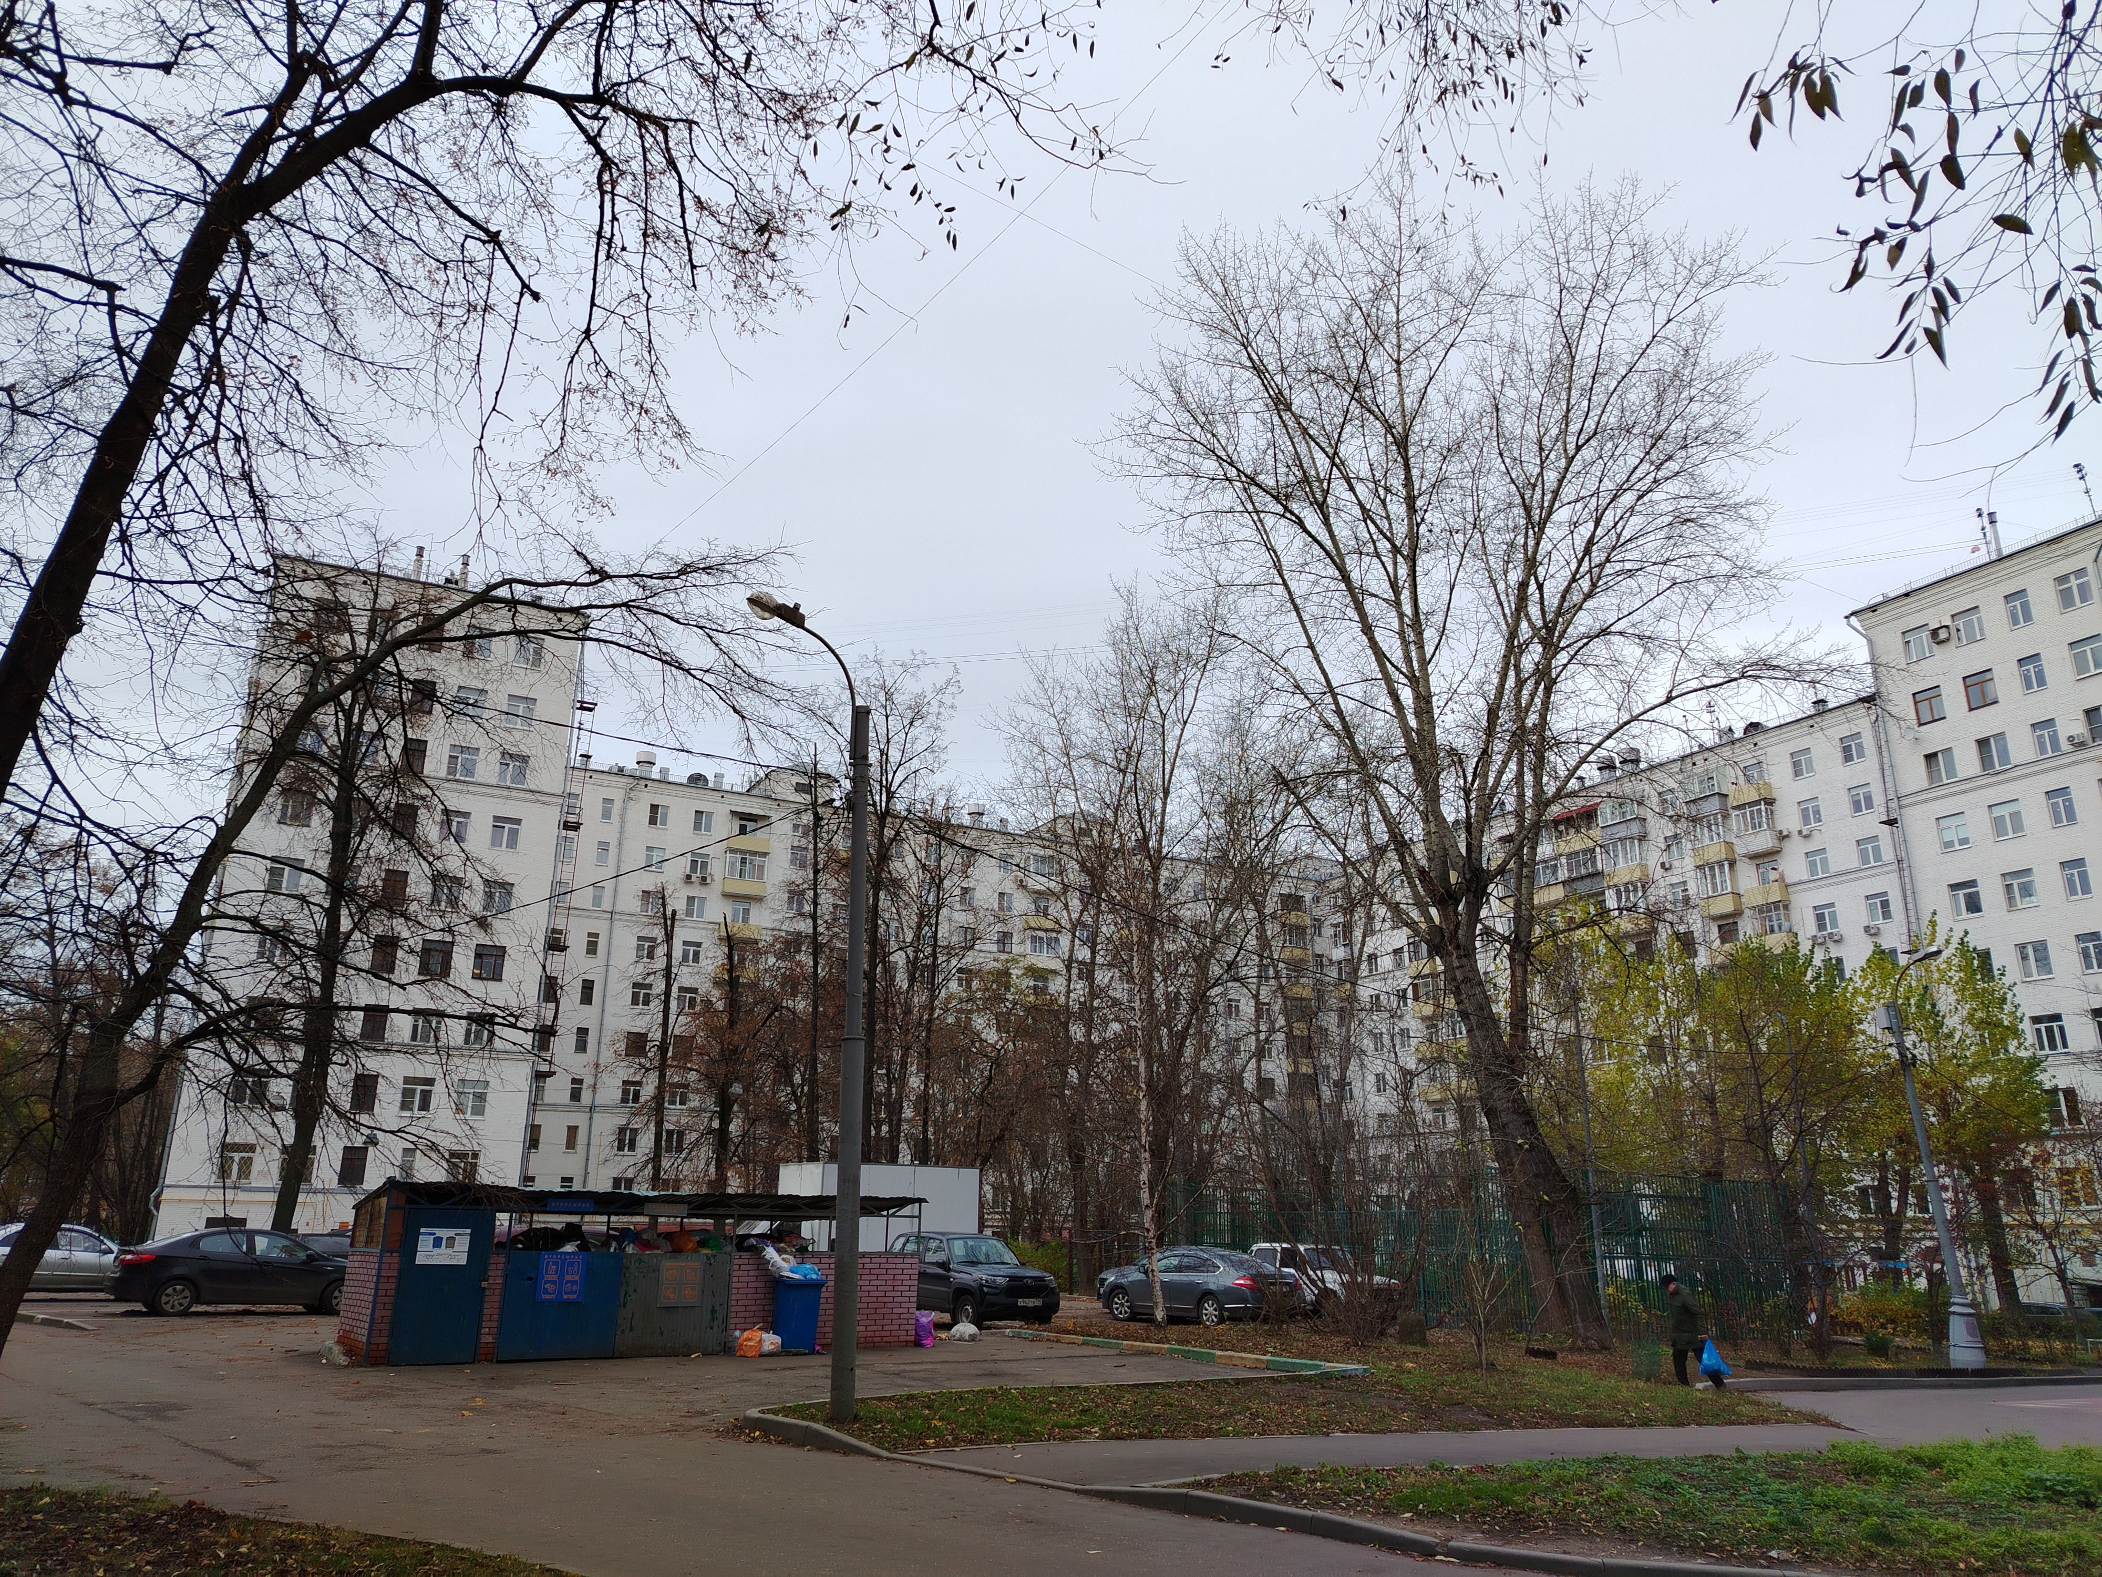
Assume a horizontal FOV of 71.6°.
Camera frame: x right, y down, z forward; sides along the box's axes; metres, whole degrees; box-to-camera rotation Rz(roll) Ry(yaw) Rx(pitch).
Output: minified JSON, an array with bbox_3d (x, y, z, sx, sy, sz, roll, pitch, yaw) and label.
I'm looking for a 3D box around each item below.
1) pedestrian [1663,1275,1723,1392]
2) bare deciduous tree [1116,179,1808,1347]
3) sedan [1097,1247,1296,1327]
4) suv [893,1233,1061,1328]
[{"bbox_3d":[9.319,7.877,21.134,0.750,1.580,0.550,-5,-18,17],"label":"pedestrian"},{"bbox_3d":[8.721,-1.727,31.500,14.350,25.700,12.500,0,-18,0],"label":"bare deciduous tree"},{"bbox_3d":[3.029,10.422,30.590,1.795,1.475,4.850,15,-22,-38],"label":"sedan"},{"bbox_3d":[-1.560,9.162,27.305,1.770,1.660,4.100,12,-21,-31],"label":"suv"}]

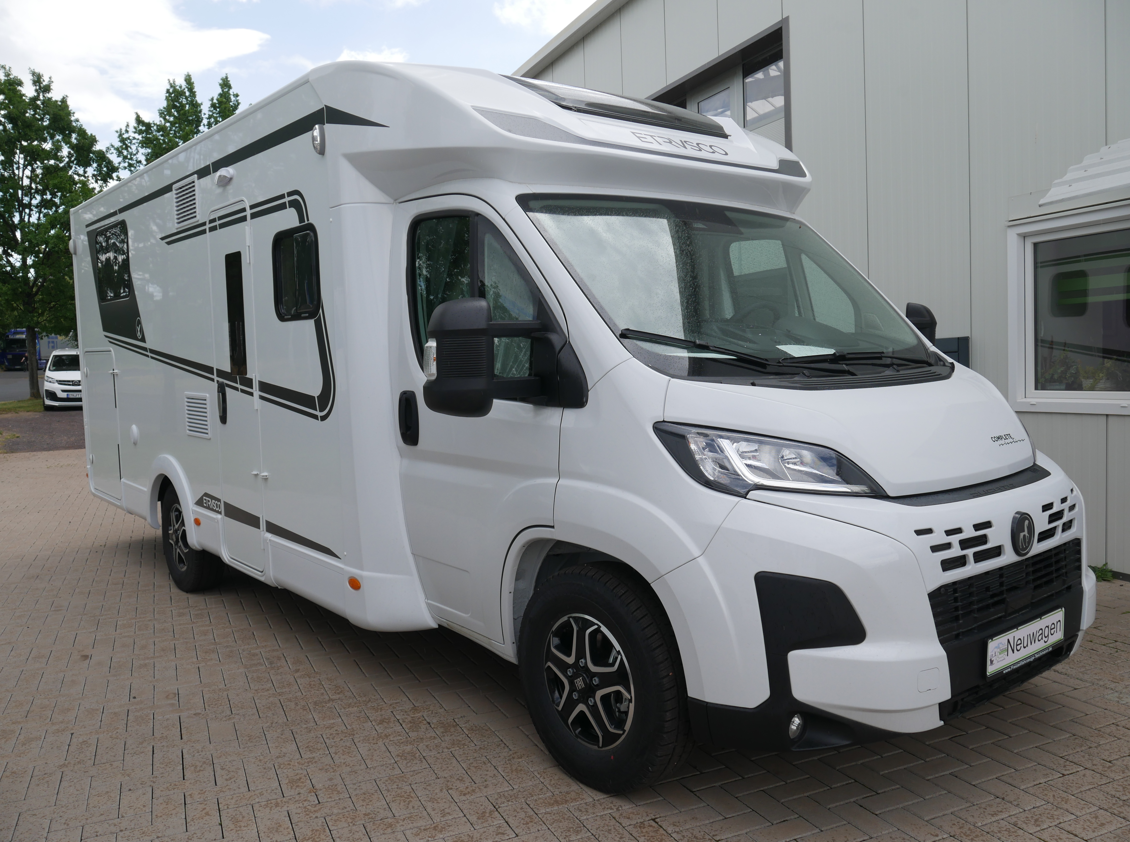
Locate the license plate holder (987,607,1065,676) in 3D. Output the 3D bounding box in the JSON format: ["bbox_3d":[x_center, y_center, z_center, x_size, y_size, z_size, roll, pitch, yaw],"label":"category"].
[{"bbox_3d":[1.454,0.692,2.878,0.530,0.130,0.025,-5,6,-39],"label":"license plate holder"}]

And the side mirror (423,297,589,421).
[{"bbox_3d":[-0.196,-0.192,2.874,0.470,0.375,0.270,-5,6,-39],"label":"side mirror"}]

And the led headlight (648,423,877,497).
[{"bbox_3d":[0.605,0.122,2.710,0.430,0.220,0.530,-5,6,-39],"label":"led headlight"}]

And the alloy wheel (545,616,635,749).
[{"bbox_3d":[0.129,0.855,3.074,0.160,0.438,0.438,-5,6,-39],"label":"alloy wheel"}]

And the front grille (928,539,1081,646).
[{"bbox_3d":[1.418,0.530,2.905,1.020,0.180,0.080,-5,6,-39],"label":"front grille"}]

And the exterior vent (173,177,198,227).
[{"bbox_3d":[-2.213,-1.271,5.334,0.030,0.255,0.415,-5,6,-39],"label":"exterior vent"}]

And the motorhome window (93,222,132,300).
[{"bbox_3d":[-3.315,-1.154,6.701,0.040,0.540,0.930,-5,6,-39],"label":"motorhome window"}]

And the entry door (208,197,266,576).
[{"bbox_3d":[-1.762,-0.185,4.917,0.050,1.900,0.610,-5,6,-39],"label":"entry door"}]

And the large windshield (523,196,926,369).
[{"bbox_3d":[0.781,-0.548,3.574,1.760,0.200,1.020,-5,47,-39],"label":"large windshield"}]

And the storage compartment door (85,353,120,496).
[{"bbox_3d":[-3.665,0.005,7.274,0.040,1.150,0.920,-5,6,-39],"label":"storage compartment door"}]

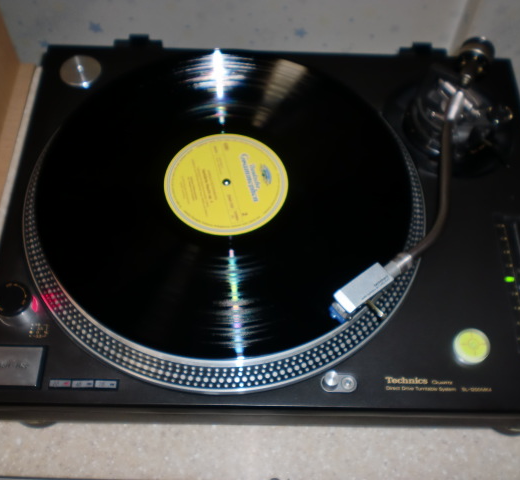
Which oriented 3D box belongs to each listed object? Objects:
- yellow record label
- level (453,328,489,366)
[{"bbox_3d":[-0.027,-0.047,0.525,0.100,0.001,0.100,1,60,-2],"label":"yellow record label"},{"bbox_3d":[0.157,0.081,0.482,0.028,0.009,0.028,1,60,-2],"label":"level"}]

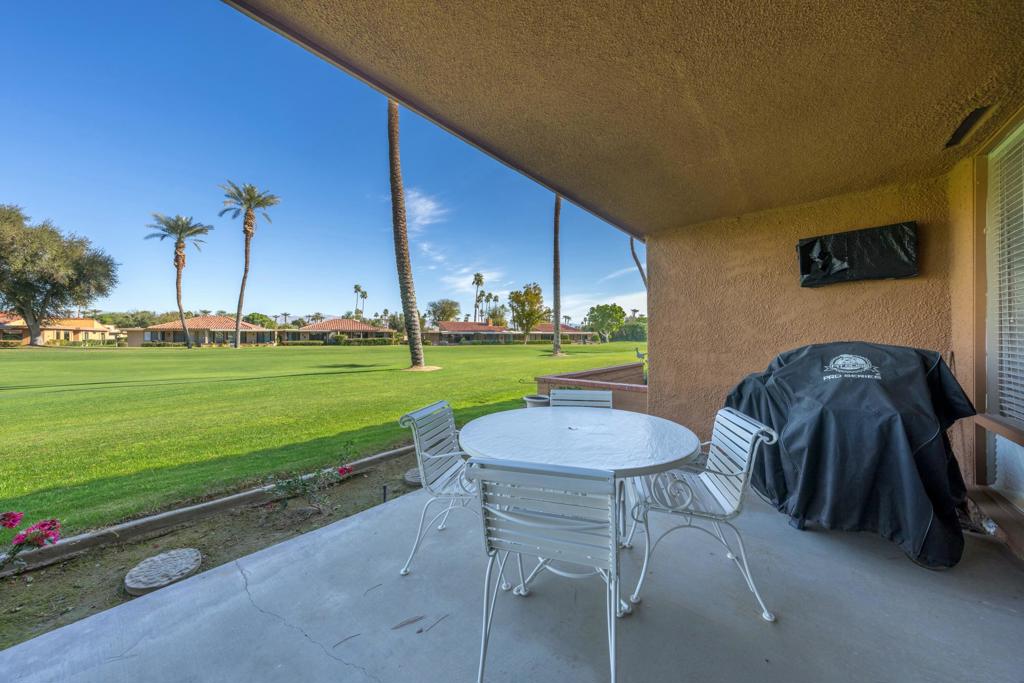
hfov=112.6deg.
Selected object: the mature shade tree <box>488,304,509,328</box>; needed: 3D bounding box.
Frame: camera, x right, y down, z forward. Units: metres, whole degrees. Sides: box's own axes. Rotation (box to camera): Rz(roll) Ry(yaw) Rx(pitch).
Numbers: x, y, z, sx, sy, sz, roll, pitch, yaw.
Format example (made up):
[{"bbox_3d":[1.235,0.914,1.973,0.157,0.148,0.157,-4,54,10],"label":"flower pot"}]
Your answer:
[{"bbox_3d":[-3.400,-4.300,86.000,5.800,9.600,5.800,0,0,0],"label":"mature shade tree"}]

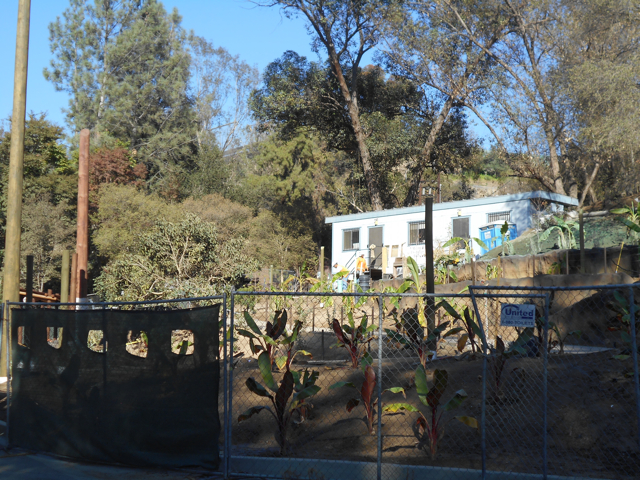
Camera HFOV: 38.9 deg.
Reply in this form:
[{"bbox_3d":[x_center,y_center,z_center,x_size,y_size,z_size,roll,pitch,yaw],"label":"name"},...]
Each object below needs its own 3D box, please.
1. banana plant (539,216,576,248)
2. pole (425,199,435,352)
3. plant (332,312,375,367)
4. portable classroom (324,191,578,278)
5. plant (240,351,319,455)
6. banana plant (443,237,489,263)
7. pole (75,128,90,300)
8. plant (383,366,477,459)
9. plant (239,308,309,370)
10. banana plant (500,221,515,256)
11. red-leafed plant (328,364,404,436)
[{"bbox_3d":[7.472,-0.236,28.500,1.196,1.007,1.000,0,-6,0],"label":"banana plant"},{"bbox_3d":[1.994,0.592,16.500,0.149,2.768,0.149,0,-6,0],"label":"pole"},{"bbox_3d":[0.552,1.609,14.500,0.704,0.896,0.620,0,-6,0],"label":"plant"},{"bbox_3d":[6.164,0.054,44.965,12.772,3.172,3.481,-6,-9,43],"label":"portable classroom"},{"bbox_3d":[-0.427,1.724,9.550,0.864,1.075,0.800,0,-6,0],"label":"plant"},{"bbox_3d":[5.300,0.346,33.000,1.676,0.947,1.200,0,-6,0],"label":"banana plant"},{"bbox_3d":[-6.423,-0.636,24.500,0.276,4.652,0.276,0,-6,0],"label":"pole"},{"bbox_3d":[1.094,1.723,9.050,0.939,0.919,0.800,0,-6,0],"label":"plant"},{"bbox_3d":[-0.744,1.593,14.500,1.185,0.992,0.950,0,-6,0],"label":"plant"},{"bbox_3d":[6.416,-0.051,31.000,0.479,1.232,0.500,0,-6,0],"label":"banana plant"},{"bbox_3d":[0.524,1.796,10.200,0.856,0.788,0.650,0,-6,0],"label":"red-leafed plant"}]

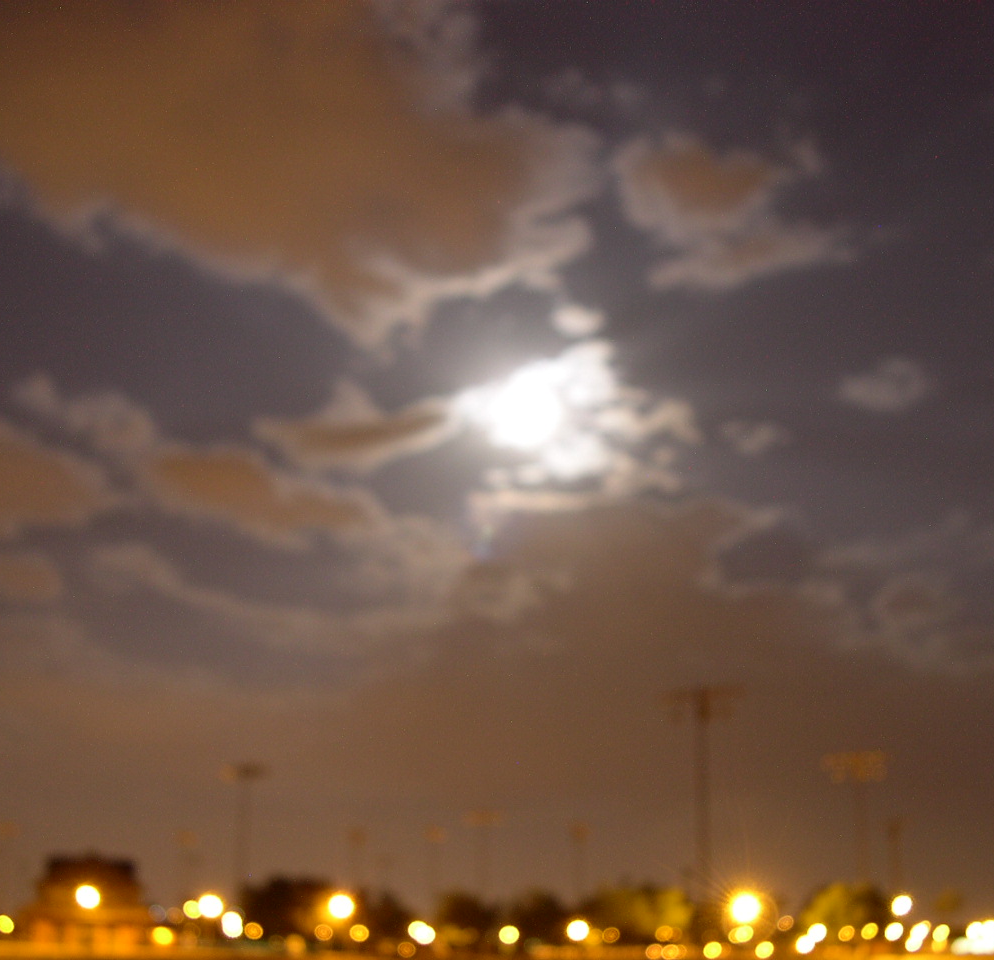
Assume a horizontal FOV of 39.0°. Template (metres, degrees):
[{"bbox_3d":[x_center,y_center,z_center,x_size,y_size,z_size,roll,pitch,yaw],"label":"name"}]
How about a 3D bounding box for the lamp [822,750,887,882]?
[{"bbox_3d":[36.759,36.858,141.267,5.630,18.500,1.000,0,-18,0],"label":"lamp"}]

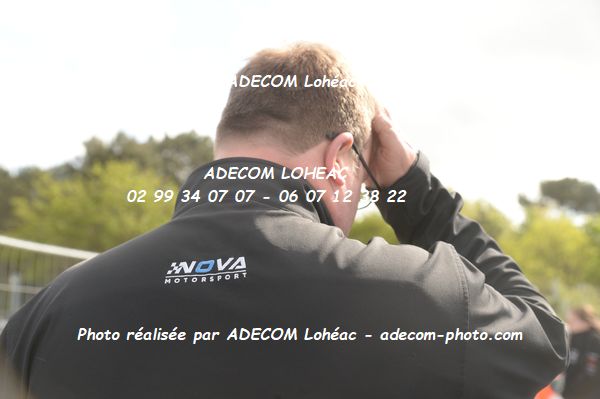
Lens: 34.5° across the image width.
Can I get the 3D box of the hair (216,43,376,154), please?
[{"bbox_3d":[0.003,-0.095,1.144,0.170,0.172,0.200,3,-29,37],"label":"hair"}]

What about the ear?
[{"bbox_3d":[0.044,-0.045,1.085,0.026,0.064,0.036,3,-17,19],"label":"ear"}]

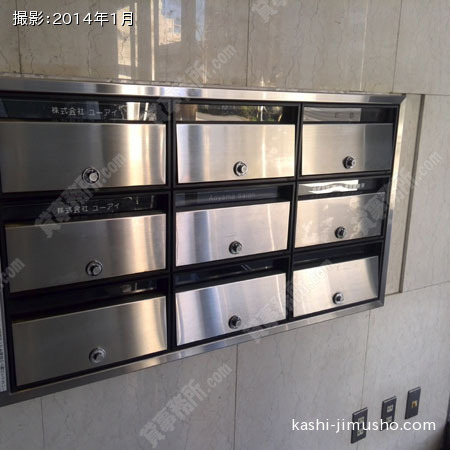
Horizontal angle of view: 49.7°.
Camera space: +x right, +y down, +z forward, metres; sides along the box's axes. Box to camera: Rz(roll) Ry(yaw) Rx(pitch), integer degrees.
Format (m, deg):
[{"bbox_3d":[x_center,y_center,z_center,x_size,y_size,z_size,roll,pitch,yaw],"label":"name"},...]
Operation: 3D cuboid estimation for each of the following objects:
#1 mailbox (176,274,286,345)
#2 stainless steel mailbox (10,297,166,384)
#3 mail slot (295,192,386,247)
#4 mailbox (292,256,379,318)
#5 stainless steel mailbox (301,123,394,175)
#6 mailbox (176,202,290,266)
[{"bbox_3d":[0.026,0.215,1.260,0.336,0.133,0.045,-6,16,-30],"label":"mailbox"},{"bbox_3d":[-0.309,0.247,1.130,0.345,0.145,0.100,-7,16,-30],"label":"stainless steel mailbox"},{"bbox_3d":[0.342,-0.015,1.397,0.336,0.133,0.045,-6,16,-30],"label":"mail slot"},{"bbox_3d":[0.337,0.180,1.444,0.336,0.133,0.045,-6,16,-30],"label":"mailbox"},{"bbox_3d":[0.331,-0.223,1.393,0.341,0.138,0.100,-7,16,-30],"label":"stainless steel mailbox"},{"bbox_3d":[0.032,0.020,1.214,0.336,0.133,0.045,-6,16,-30],"label":"mailbox"}]

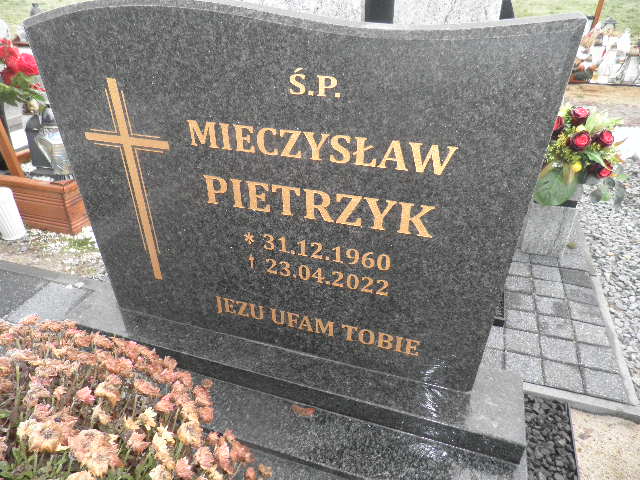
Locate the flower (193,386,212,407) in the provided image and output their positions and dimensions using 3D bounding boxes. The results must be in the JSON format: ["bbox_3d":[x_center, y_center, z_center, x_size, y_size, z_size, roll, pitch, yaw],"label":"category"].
[{"bbox_3d":[-0.172,0.229,0.650,0.027,0.023,0.027,-14,33,-19],"label":"flower"}]

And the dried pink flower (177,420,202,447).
[{"bbox_3d":[-0.171,0.253,0.580,0.032,0.025,0.031,-16,34,-22],"label":"dried pink flower"}]

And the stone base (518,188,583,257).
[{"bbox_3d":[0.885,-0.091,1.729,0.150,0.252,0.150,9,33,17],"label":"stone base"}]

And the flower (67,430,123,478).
[{"bbox_3d":[-0.233,0.220,0.460,0.051,0.030,0.049,-25,39,-34],"label":"flower"}]

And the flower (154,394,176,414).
[{"bbox_3d":[-0.209,0.222,0.600,0.028,0.021,0.028,-17,35,-24],"label":"flower"}]

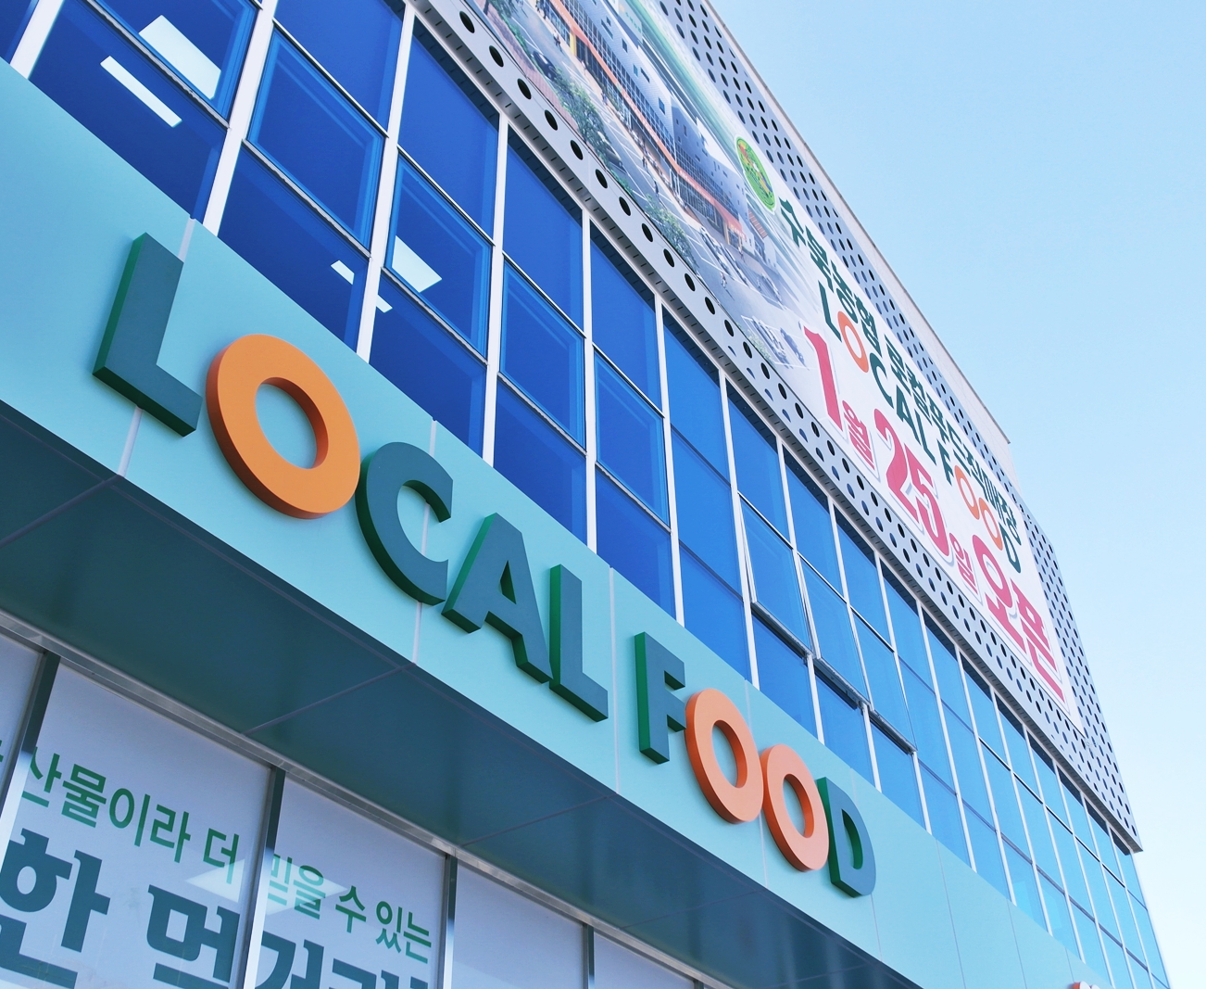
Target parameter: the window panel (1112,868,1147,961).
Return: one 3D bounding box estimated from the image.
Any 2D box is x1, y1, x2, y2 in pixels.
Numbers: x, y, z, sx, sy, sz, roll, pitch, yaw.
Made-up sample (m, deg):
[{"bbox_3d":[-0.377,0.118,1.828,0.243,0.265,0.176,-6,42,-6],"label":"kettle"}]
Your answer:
[{"bbox_3d":[6.073,4.912,15.786,0.080,0.902,0.826,-23,-43,25],"label":"window panel"}]

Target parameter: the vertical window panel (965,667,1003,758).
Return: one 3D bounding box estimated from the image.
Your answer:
[{"bbox_3d":[3.908,2.253,13.819,0.080,0.785,0.826,-23,-43,25],"label":"vertical window panel"}]

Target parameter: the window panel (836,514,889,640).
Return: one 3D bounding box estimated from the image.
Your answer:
[{"bbox_3d":[2.300,0.769,11.945,0.080,0.898,0.826,-23,-43,25],"label":"window panel"}]

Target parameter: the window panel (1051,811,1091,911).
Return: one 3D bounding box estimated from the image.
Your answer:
[{"bbox_3d":[5.058,3.997,14.662,0.075,0.854,0.863,-23,-43,25],"label":"window panel"}]

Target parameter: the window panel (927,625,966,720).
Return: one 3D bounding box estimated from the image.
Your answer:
[{"bbox_3d":[3.405,1.731,13.348,0.070,1.009,0.892,-23,-43,25],"label":"window panel"}]

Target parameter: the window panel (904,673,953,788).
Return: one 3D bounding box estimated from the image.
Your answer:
[{"bbox_3d":[2.860,2.034,11.969,0.080,0.902,0.826,-23,-43,25],"label":"window panel"}]

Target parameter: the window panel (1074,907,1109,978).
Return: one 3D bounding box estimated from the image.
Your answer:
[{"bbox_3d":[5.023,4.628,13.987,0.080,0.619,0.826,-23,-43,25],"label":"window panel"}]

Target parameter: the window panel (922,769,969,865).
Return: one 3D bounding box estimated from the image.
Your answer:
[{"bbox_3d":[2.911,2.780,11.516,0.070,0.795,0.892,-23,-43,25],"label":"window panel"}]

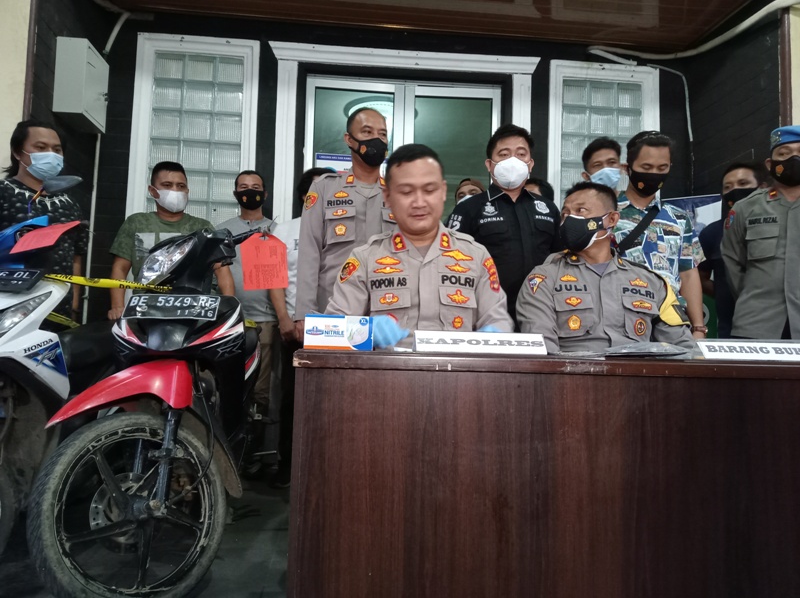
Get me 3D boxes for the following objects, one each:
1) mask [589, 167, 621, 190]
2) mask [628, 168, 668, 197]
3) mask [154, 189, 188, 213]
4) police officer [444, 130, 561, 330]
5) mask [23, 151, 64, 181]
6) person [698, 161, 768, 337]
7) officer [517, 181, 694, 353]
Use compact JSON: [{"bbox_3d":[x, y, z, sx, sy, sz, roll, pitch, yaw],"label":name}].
[{"bbox_3d":[0.901,-0.526,2.850,0.150,0.120,0.085,1,-4,4],"label":"mask"},{"bbox_3d":[0.952,-0.441,2.470,0.150,0.125,0.090,1,11,4],"label":"mask"},{"bbox_3d":[-1.059,-0.452,3.000,0.155,0.120,0.090,4,-5,-34],"label":"mask"},{"bbox_3d":[0.408,0.135,2.509,0.510,1.660,0.330,2,-4,-10],"label":"police officer"},{"bbox_3d":[-1.402,-0.524,2.560,0.090,0.125,0.155,-2,-5,36],"label":"mask"},{"bbox_3d":[1.521,0.200,2.840,0.500,1.628,0.320,0,-4,14],"label":"person"},{"bbox_3d":[0.643,0.271,1.922,0.580,1.311,0.700,1,-4,8],"label":"officer"}]

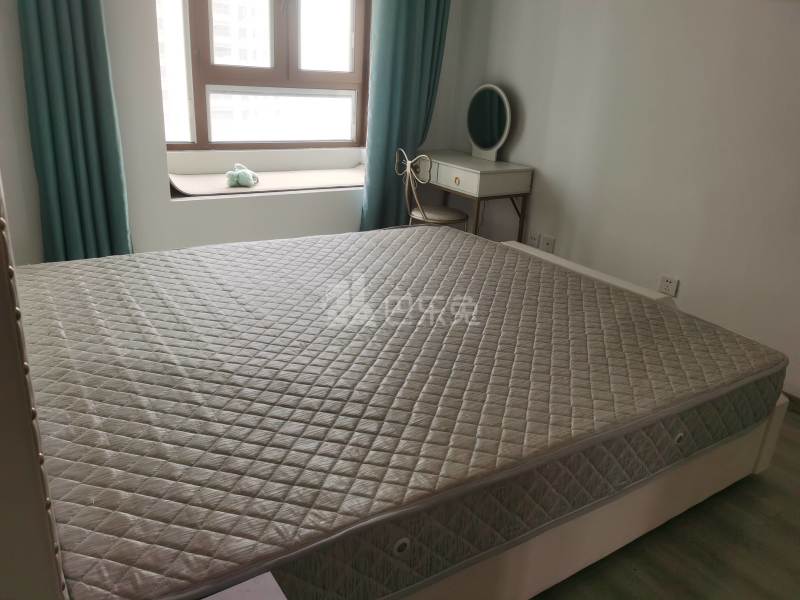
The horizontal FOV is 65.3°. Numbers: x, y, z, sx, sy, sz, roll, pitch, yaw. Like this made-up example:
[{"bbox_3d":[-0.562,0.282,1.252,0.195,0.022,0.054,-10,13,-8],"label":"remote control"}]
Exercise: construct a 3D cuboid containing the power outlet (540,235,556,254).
[{"bbox_3d":[0.844,-0.318,3.572,0.012,0.086,0.086,-10,24,-32],"label":"power outlet"}]

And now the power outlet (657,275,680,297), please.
[{"bbox_3d":[1.276,-0.068,2.973,0.012,0.086,0.086,-10,24,-32],"label":"power outlet"}]

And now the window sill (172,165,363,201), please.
[{"bbox_3d":[-0.764,-0.723,3.903,1.470,0.050,0.650,-10,24,-32],"label":"window sill"}]

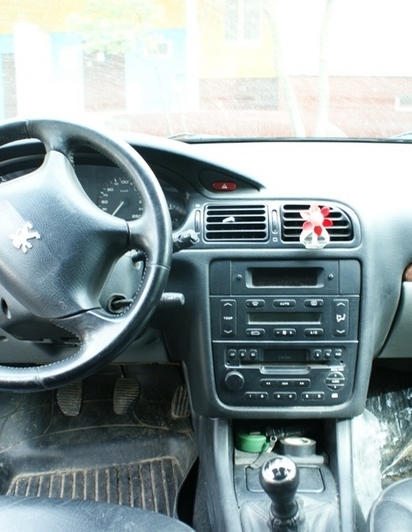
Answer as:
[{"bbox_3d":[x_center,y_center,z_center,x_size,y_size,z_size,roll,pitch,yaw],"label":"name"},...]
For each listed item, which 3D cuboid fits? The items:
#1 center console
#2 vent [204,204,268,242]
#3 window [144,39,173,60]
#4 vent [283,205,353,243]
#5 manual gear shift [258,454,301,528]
[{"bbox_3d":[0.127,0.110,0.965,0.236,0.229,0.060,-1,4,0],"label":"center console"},{"bbox_3d":[0.049,-0.068,0.955,0.099,0.058,0.030,-1,4,0],"label":"vent"},{"bbox_3d":[-1.585,-7.223,20.000,0.920,0.700,0.120,-1,14,-3],"label":"window"},{"bbox_3d":[0.176,-0.068,0.955,0.112,0.058,0.030,-1,4,0],"label":"vent"},{"bbox_3d":[0.088,0.271,0.720,0.050,0.090,0.050,-1,22,0],"label":"manual gear shift"}]

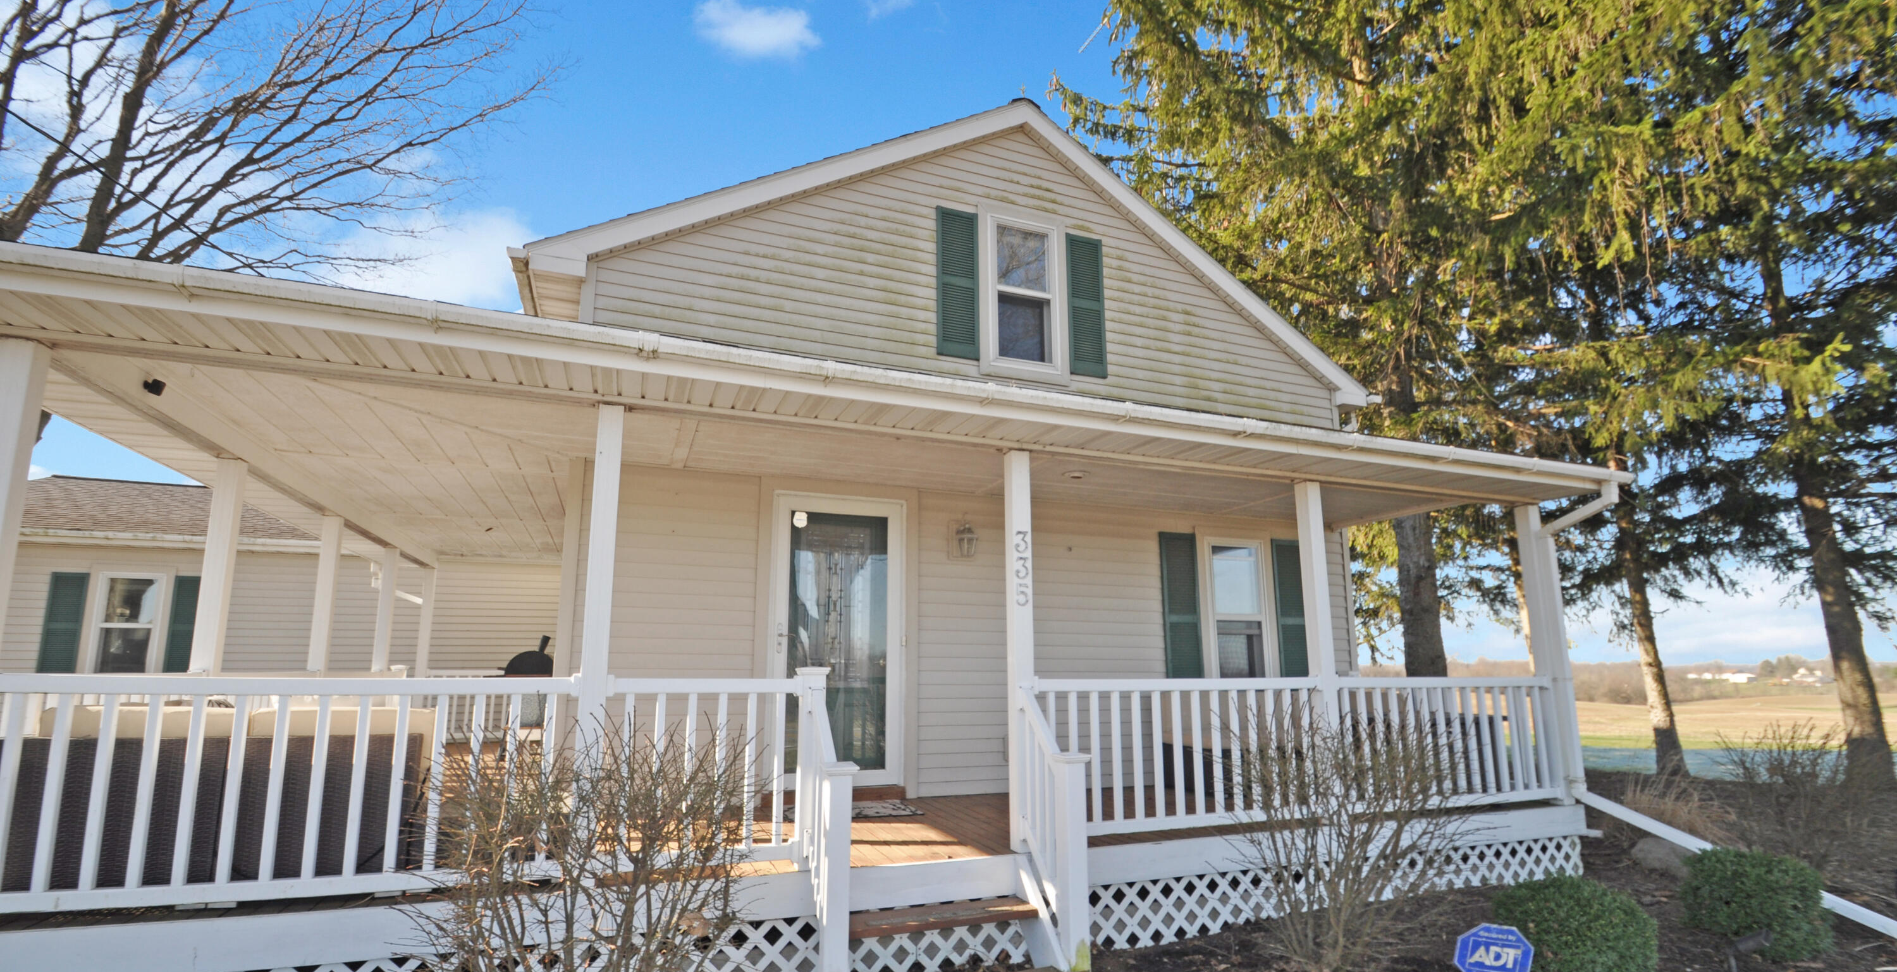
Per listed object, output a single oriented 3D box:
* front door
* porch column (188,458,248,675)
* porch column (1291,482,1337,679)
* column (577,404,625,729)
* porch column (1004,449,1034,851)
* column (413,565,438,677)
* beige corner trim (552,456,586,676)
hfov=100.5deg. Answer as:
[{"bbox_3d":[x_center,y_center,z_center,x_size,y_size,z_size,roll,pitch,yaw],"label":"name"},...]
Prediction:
[{"bbox_3d":[-0.785,1.095,5.658,0.960,2.060,0.090,5,-12,-21],"label":"front door"},{"bbox_3d":[-4.399,0.884,4.719,0.105,2.150,0.105,5,-12,-21],"label":"porch column"},{"bbox_3d":[2.453,1.058,5.214,0.105,2.210,0.105,5,-12,-21],"label":"porch column"},{"bbox_3d":[-1.625,0.676,3.654,0.105,2.174,0.105,5,-12,-21],"label":"column"},{"bbox_3d":[0.404,0.874,4.429,0.105,2.195,0.105,5,-12,-21],"label":"porch column"},{"bbox_3d":[-6.436,2.086,9.699,0.105,2.150,0.105,5,-12,-21],"label":"column"},{"bbox_3d":[-2.456,0.927,5.032,0.110,2.265,0.110,5,-12,-21],"label":"beige corner trim"}]

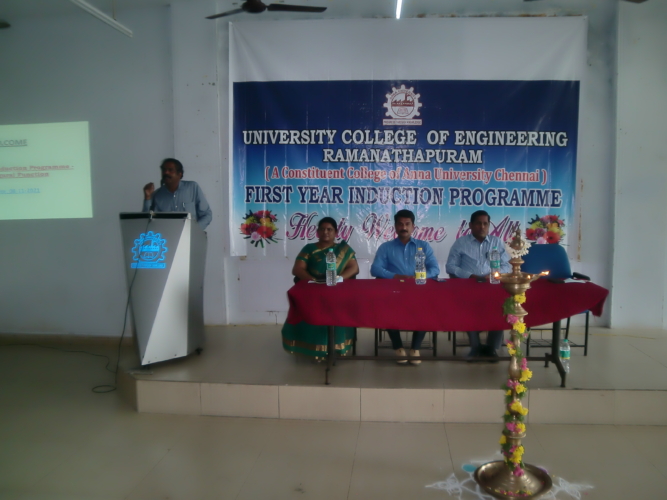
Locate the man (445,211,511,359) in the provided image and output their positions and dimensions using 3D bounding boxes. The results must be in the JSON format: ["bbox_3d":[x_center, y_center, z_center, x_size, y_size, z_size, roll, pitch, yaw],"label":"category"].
[{"bbox_3d":[1.263,0.290,4.736,0.580,1.260,0.740,0,5,6],"label":"man"}]

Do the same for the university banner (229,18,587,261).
[{"bbox_3d":[0.722,-1.140,5.683,3.701,2.493,0.050,0,5,6],"label":"university banner"}]

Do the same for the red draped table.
[{"bbox_3d":[0.827,0.606,4.181,2.220,0.730,0.640,0,5,6],"label":"red draped table"}]

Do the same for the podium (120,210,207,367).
[{"bbox_3d":[-1.487,0.325,4.716,0.570,1.270,0.500,-1,5,-2],"label":"podium"}]

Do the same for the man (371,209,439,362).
[{"bbox_3d":[0.633,0.288,4.739,0.590,1.280,0.740,0,5,6],"label":"man"}]

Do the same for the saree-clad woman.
[{"bbox_3d":[-0.113,0.322,4.828,0.640,1.220,0.740,0,5,6],"label":"saree-clad woman"}]

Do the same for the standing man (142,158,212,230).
[{"bbox_3d":[-1.444,0.053,5.092,0.560,1.750,0.420,-1,5,-4],"label":"standing man"}]

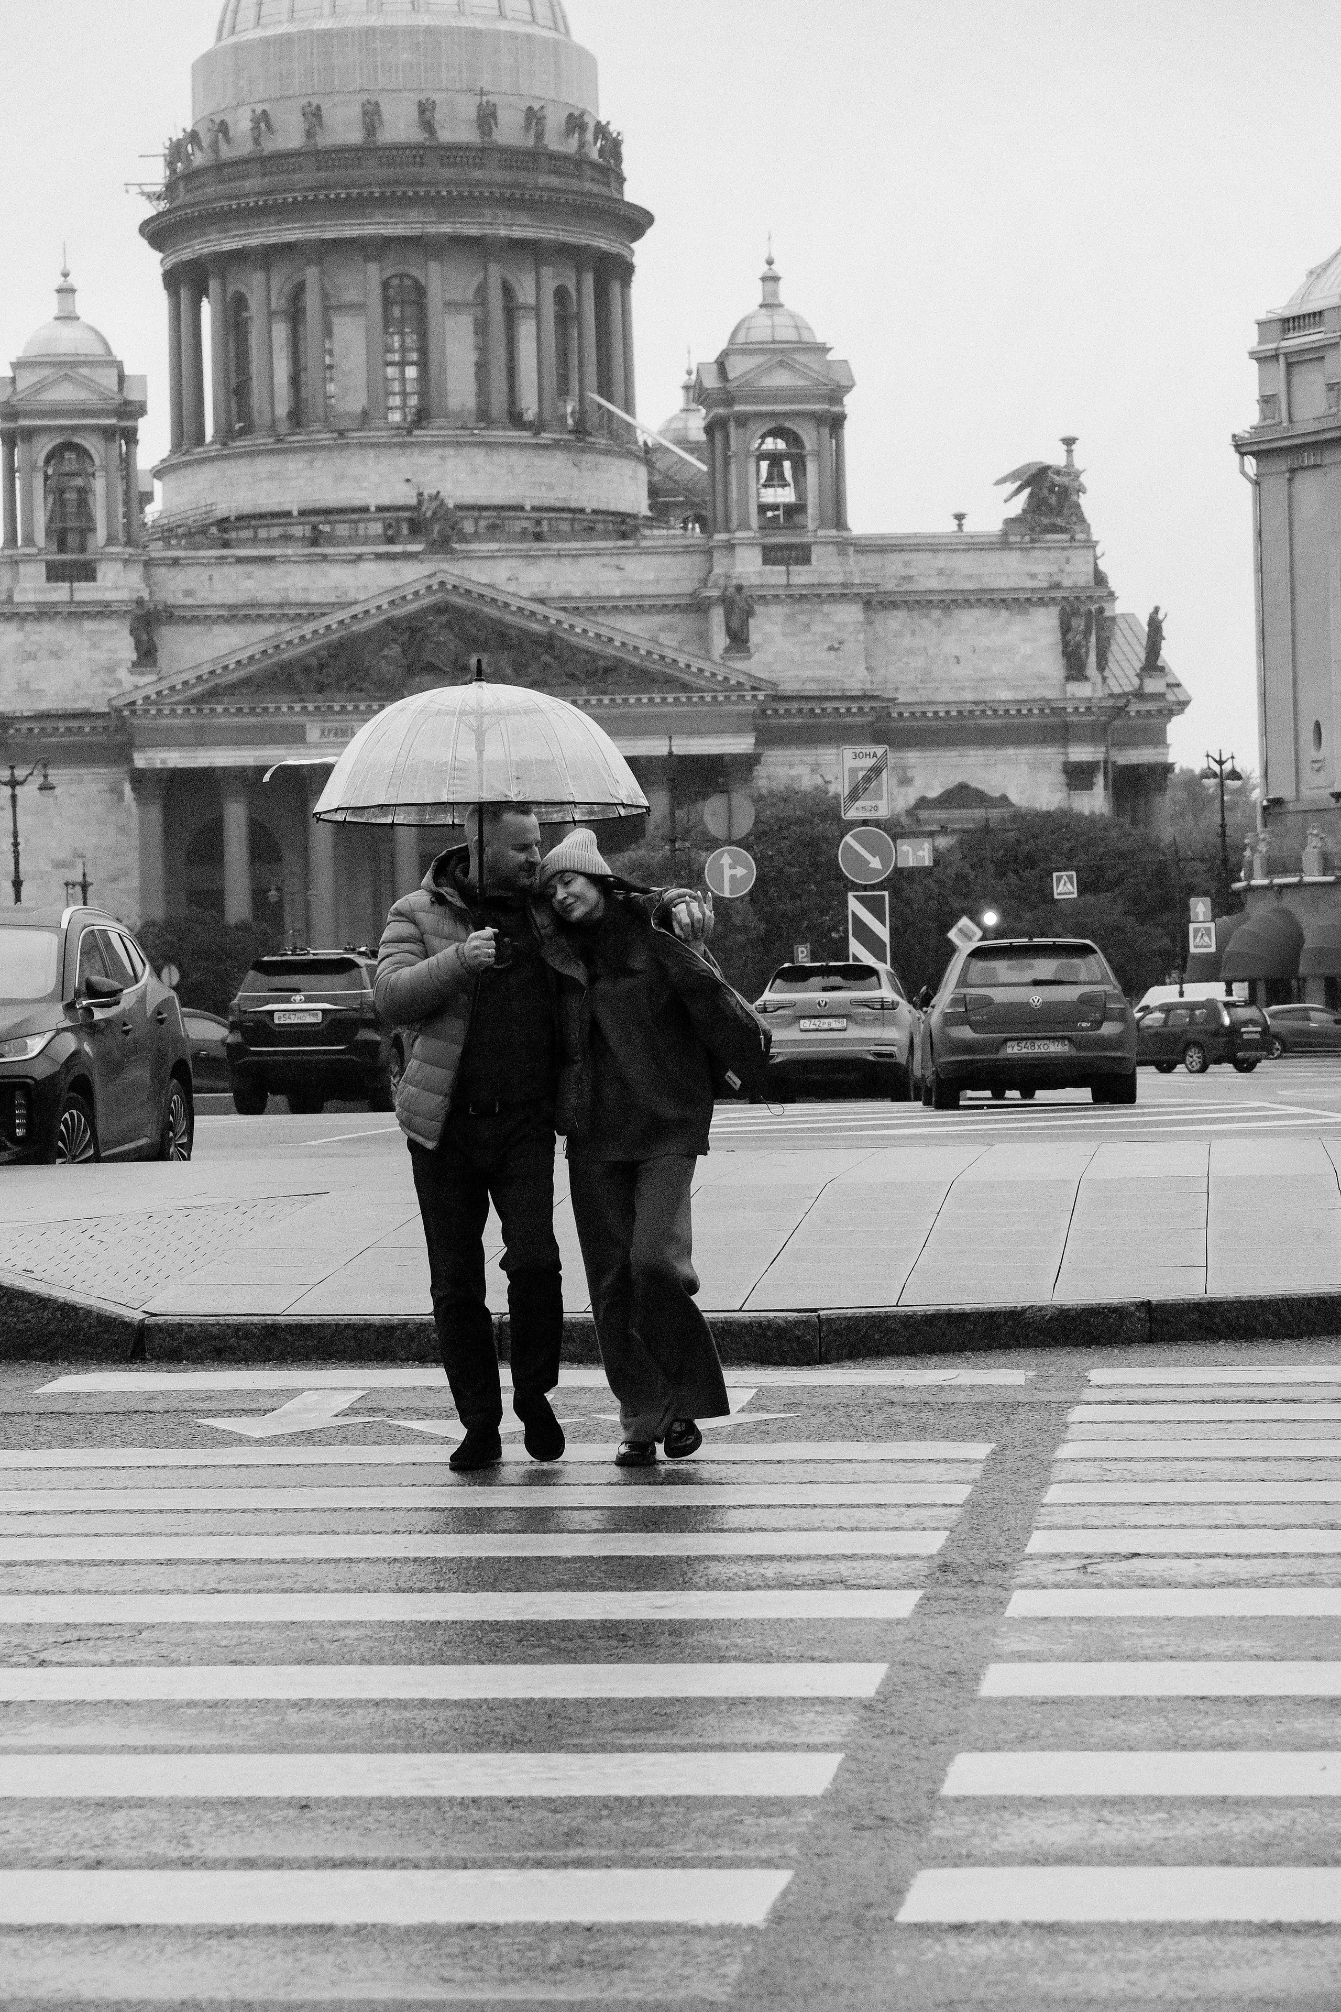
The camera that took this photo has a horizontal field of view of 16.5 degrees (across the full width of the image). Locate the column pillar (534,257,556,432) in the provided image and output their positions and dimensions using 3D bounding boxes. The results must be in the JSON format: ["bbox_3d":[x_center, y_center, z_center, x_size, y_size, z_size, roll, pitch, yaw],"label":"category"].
[{"bbox_3d":[-9.225,-48.938,341.400,1.700,13.500,1.700,-2,0,-5],"label":"column pillar"}]

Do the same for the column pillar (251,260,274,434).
[{"bbox_3d":[-29.110,-47.042,330.512,1.500,12.768,1.500,-1,0,-6],"label":"column pillar"}]

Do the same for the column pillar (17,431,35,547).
[{"bbox_3d":[-45.318,-36.324,325.800,1.120,8.000,1.120,-2,0,-6],"label":"column pillar"}]

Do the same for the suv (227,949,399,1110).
[{"bbox_3d":[-3.800,0.300,55.200,1.890,1.900,4.820,-2,0,7],"label":"suv"}]

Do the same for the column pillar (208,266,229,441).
[{"bbox_3d":[-32.498,-47.044,333.307,1.500,12.989,1.500,-1,0,-6],"label":"column pillar"}]

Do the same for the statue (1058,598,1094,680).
[{"bbox_3d":[29.244,-26.394,335.000,2.600,5.700,1.600,-2,0,-5],"label":"statue"}]

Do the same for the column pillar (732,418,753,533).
[{"bbox_3d":[4.988,-36.192,316.437,1.300,7.935,1.300,-1,0,-6],"label":"column pillar"}]

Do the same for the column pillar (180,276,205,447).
[{"bbox_3d":[-35.796,-48.520,347.100,1.700,13.500,1.700,-2,0,-5],"label":"column pillar"}]

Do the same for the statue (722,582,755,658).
[{"bbox_3d":[4.534,-25.821,311.000,2.300,5.100,1.800,-2,0,-5],"label":"statue"}]

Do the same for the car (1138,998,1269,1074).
[{"bbox_3d":[11.681,0.707,107.000,1.820,1.700,4.550,-2,0,-41],"label":"car"}]

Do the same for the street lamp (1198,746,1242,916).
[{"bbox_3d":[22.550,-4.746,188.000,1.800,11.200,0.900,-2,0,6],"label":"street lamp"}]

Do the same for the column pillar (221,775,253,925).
[{"bbox_3d":[-28.628,-7.344,307.400,2.000,16.800,2.000,-2,0,-5],"label":"column pillar"}]

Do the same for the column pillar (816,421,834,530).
[{"bbox_3d":[11.027,-38.129,331.900,1.120,8.000,1.120,-2,0,-6],"label":"column pillar"}]

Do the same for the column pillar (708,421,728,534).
[{"bbox_3d":[3.446,-37.951,333.300,1.120,8.000,1.120,-2,0,-6],"label":"column pillar"}]

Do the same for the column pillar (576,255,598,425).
[{"bbox_3d":[-5.948,-48.350,336.107,1.500,12.643,1.500,-1,0,-6],"label":"column pillar"}]

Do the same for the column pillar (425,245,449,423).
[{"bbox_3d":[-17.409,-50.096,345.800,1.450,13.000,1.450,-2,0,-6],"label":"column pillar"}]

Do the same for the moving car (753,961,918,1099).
[{"bbox_3d":[2.001,0.264,53.748,1.860,1.630,4.540,-1,0,8],"label":"moving car"}]

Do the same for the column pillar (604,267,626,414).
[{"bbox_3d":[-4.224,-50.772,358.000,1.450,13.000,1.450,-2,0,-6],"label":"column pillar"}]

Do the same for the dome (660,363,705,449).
[{"bbox_3d":[1.574,-48.460,374.347,6.000,6.977,6.000,-1,0,-6],"label":"dome"}]

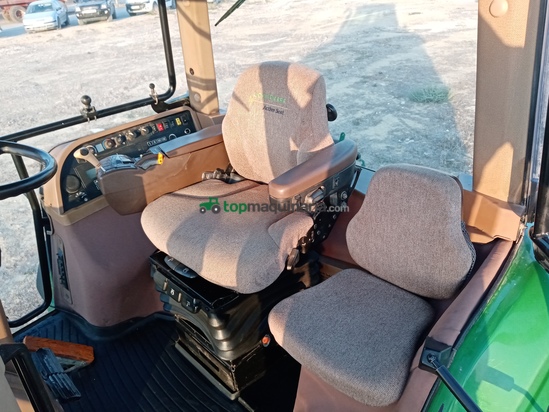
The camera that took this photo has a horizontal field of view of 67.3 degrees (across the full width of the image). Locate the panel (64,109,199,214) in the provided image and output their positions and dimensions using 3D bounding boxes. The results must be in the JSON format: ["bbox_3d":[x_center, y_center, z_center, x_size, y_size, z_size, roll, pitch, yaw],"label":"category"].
[{"bbox_3d":[-0.478,-0.173,1.420,0.050,0.170,0.567,0,24,47],"label":"panel"}]

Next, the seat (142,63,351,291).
[{"bbox_3d":[-0.067,-0.132,1.354,0.602,0.541,0.632,22,42,35],"label":"seat"}]

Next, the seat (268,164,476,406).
[{"bbox_3d":[0.286,0.183,1.222,0.439,0.469,0.571,21,41,34],"label":"seat"}]

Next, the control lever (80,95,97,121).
[{"bbox_3d":[-0.708,-0.374,1.570,0.048,0.095,0.048,20,39,38],"label":"control lever"}]

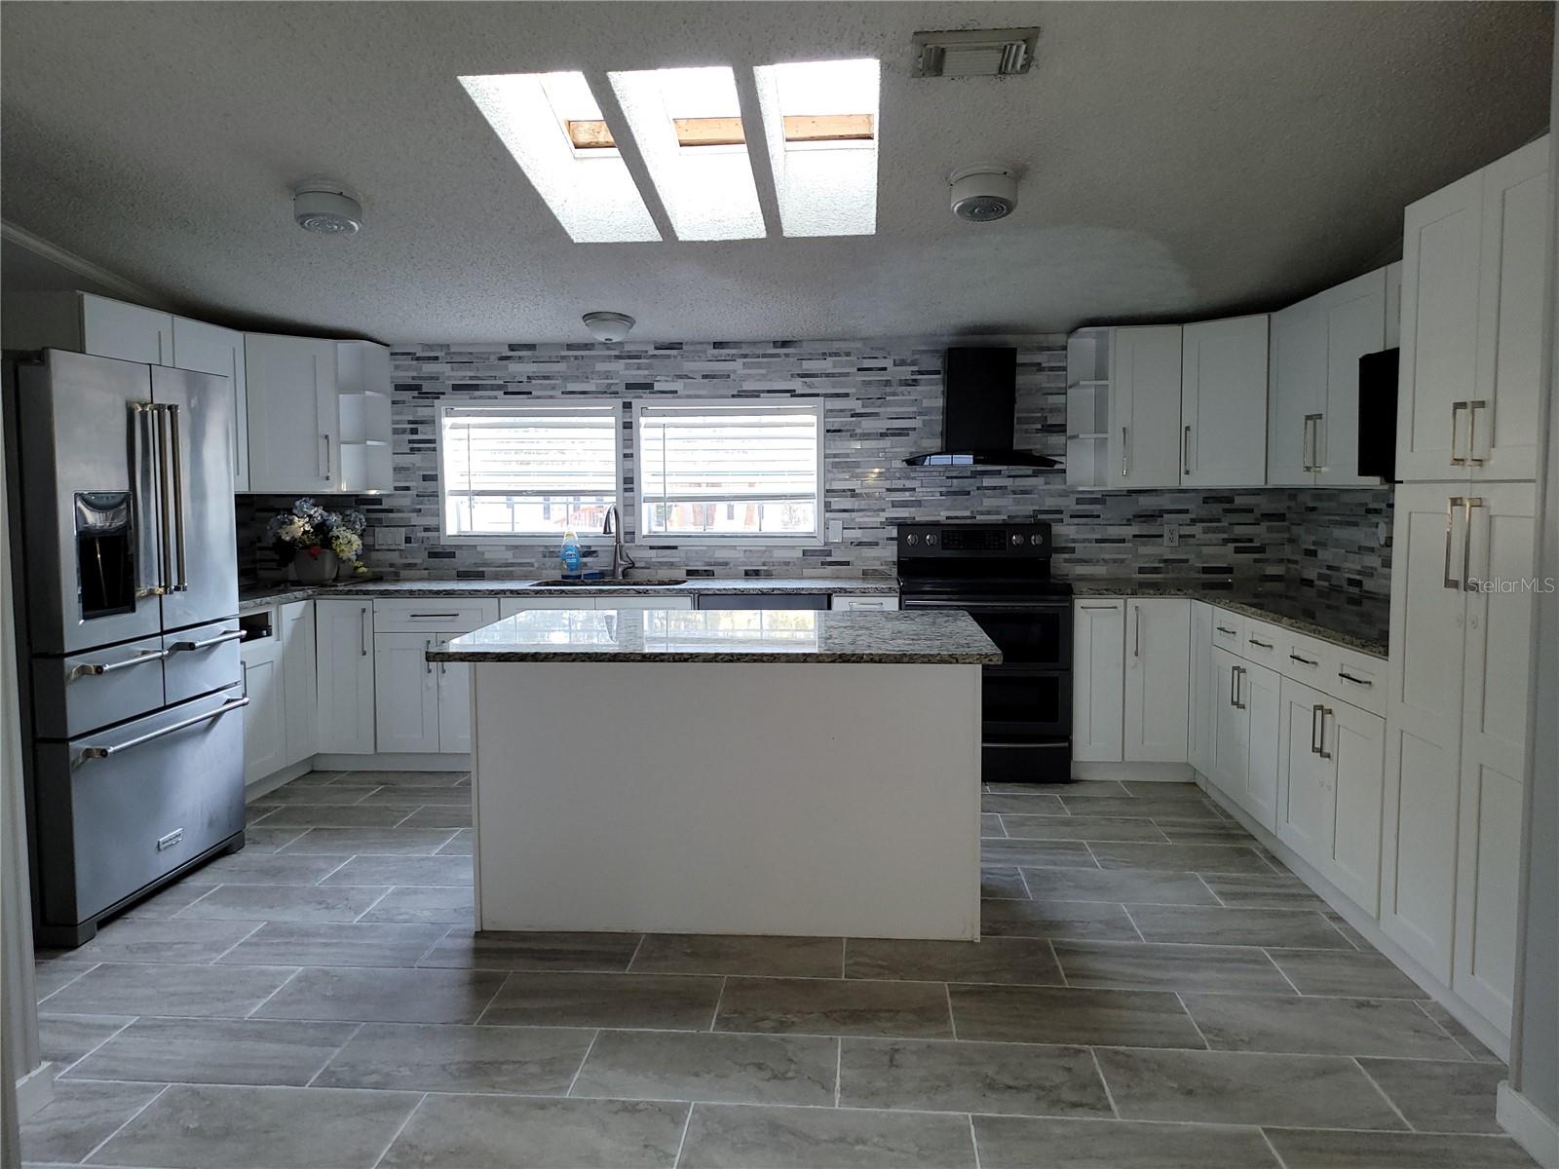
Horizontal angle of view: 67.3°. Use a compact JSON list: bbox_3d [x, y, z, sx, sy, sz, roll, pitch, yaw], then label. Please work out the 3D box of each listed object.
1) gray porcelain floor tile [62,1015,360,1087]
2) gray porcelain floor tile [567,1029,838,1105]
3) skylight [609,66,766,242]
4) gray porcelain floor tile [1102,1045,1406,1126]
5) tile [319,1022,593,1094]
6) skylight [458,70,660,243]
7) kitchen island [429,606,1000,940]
[{"bbox_3d":[-1.363,1.134,2.844,0.601,0.010,0.322,0,5,5],"label":"gray porcelain floor tile"},{"bbox_3d":[-0.160,1.134,2.741,0.601,0.010,0.322,0,5,5],"label":"gray porcelain floor tile"},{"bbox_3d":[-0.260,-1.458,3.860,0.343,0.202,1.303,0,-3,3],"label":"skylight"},{"bbox_3d":[1.057,1.153,2.678,0.610,0.010,0.327,0,5,5],"label":"gray porcelain floor tile"},{"bbox_3d":[-0.774,1.152,2.833,0.610,0.010,0.327,0,5,5],"label":"tile"},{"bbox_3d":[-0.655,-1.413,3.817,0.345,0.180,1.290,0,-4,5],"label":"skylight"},{"bbox_3d":[-0.161,0.585,3.855,1.638,0.888,1.098,0,5,5],"label":"kitchen island"}]

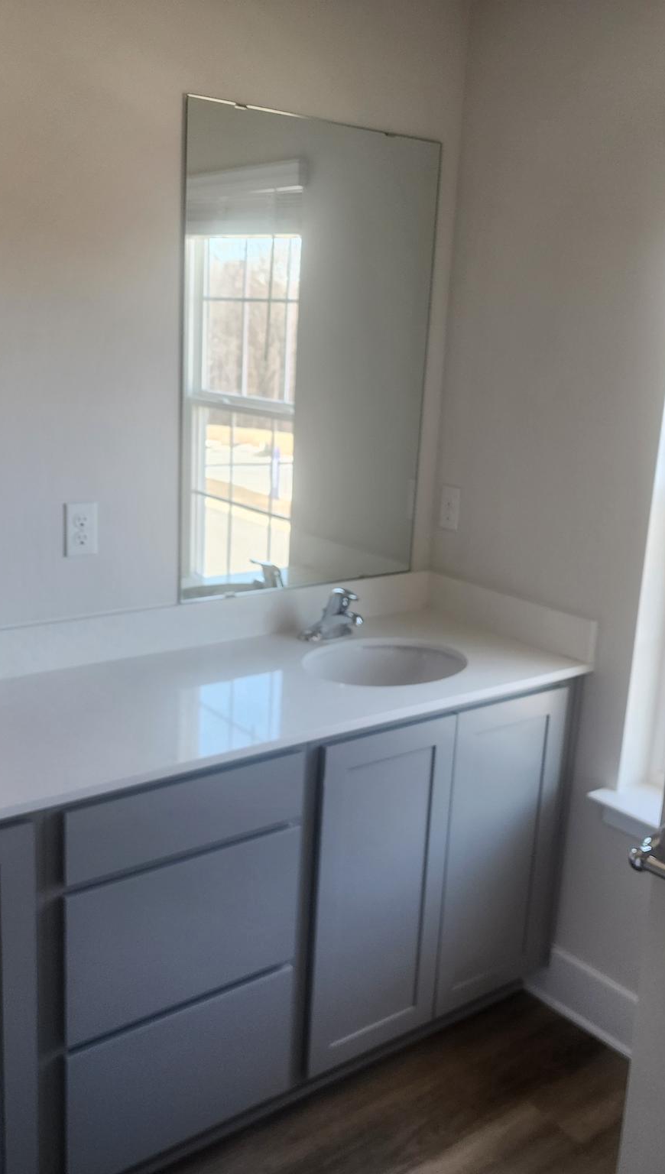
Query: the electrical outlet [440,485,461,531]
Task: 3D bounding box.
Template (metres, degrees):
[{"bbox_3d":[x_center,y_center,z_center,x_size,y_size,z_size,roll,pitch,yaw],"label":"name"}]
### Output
[{"bbox_3d":[0.309,-0.208,2.727,0.008,0.115,0.071,-8,18,-37],"label":"electrical outlet"}]

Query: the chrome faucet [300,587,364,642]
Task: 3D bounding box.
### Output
[{"bbox_3d":[0.025,0.071,2.494,0.158,0.124,0.140,-8,18,-37],"label":"chrome faucet"}]

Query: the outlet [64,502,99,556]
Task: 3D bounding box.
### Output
[{"bbox_3d":[-0.520,-0.120,2.169,0.071,0.115,0.008,-8,18,-37],"label":"outlet"}]

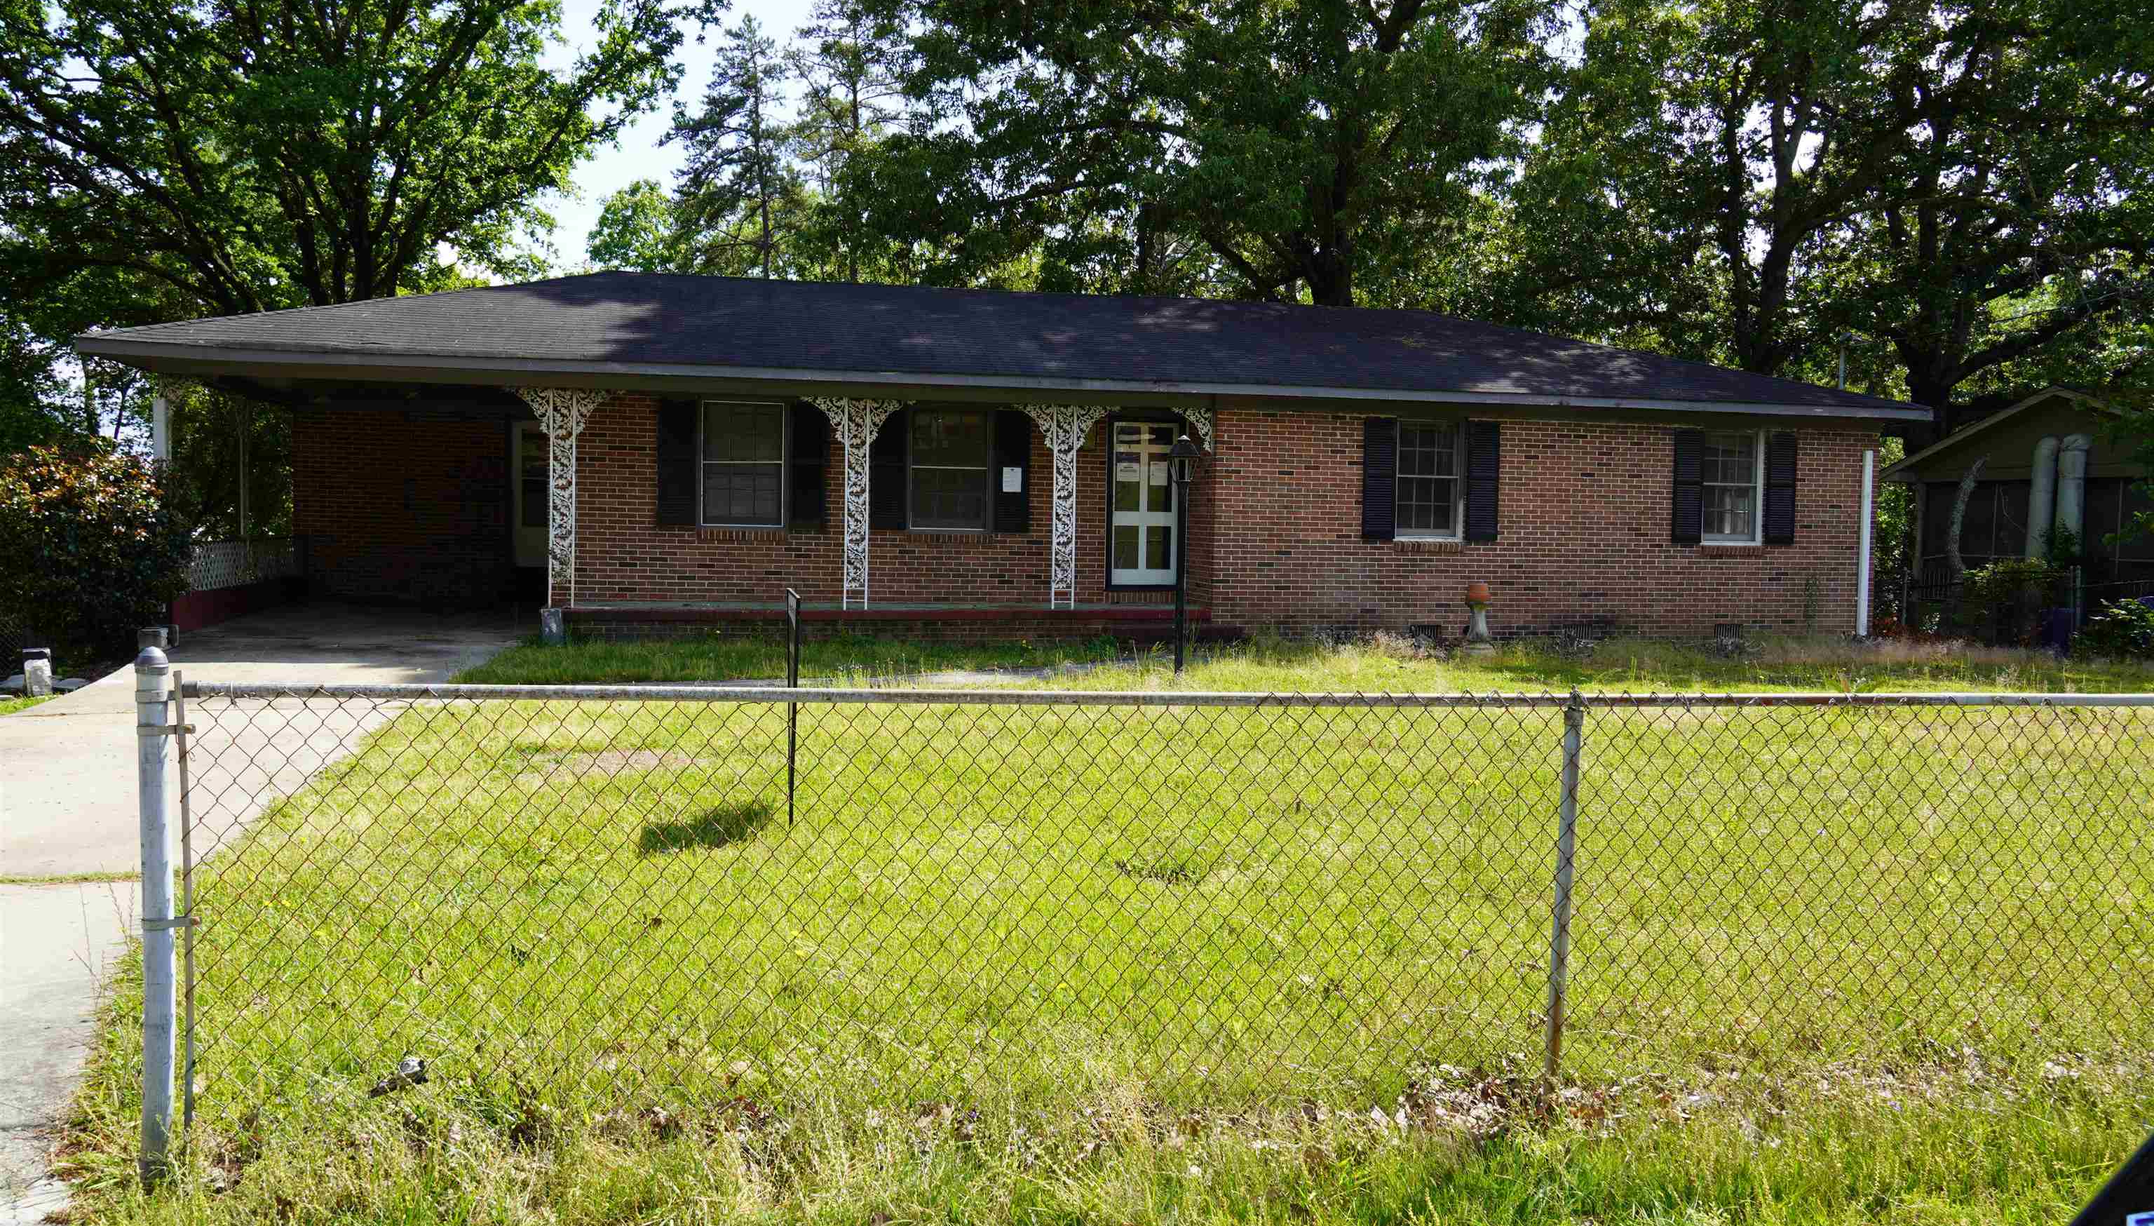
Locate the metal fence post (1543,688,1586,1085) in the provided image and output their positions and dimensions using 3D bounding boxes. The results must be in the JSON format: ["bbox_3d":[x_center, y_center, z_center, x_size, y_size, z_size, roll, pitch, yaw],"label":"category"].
[{"bbox_3d":[1.323,0.749,4.405,0.050,1.090,0.050,2,3,-10],"label":"metal fence post"}]

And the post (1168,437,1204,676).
[{"bbox_3d":[0.951,-0.520,14.551,0.280,2.168,0.280,1,3,-15],"label":"post"}]

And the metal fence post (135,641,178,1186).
[{"bbox_3d":[-2.163,0.712,3.791,0.077,1.277,0.077,0,3,-10],"label":"metal fence post"}]

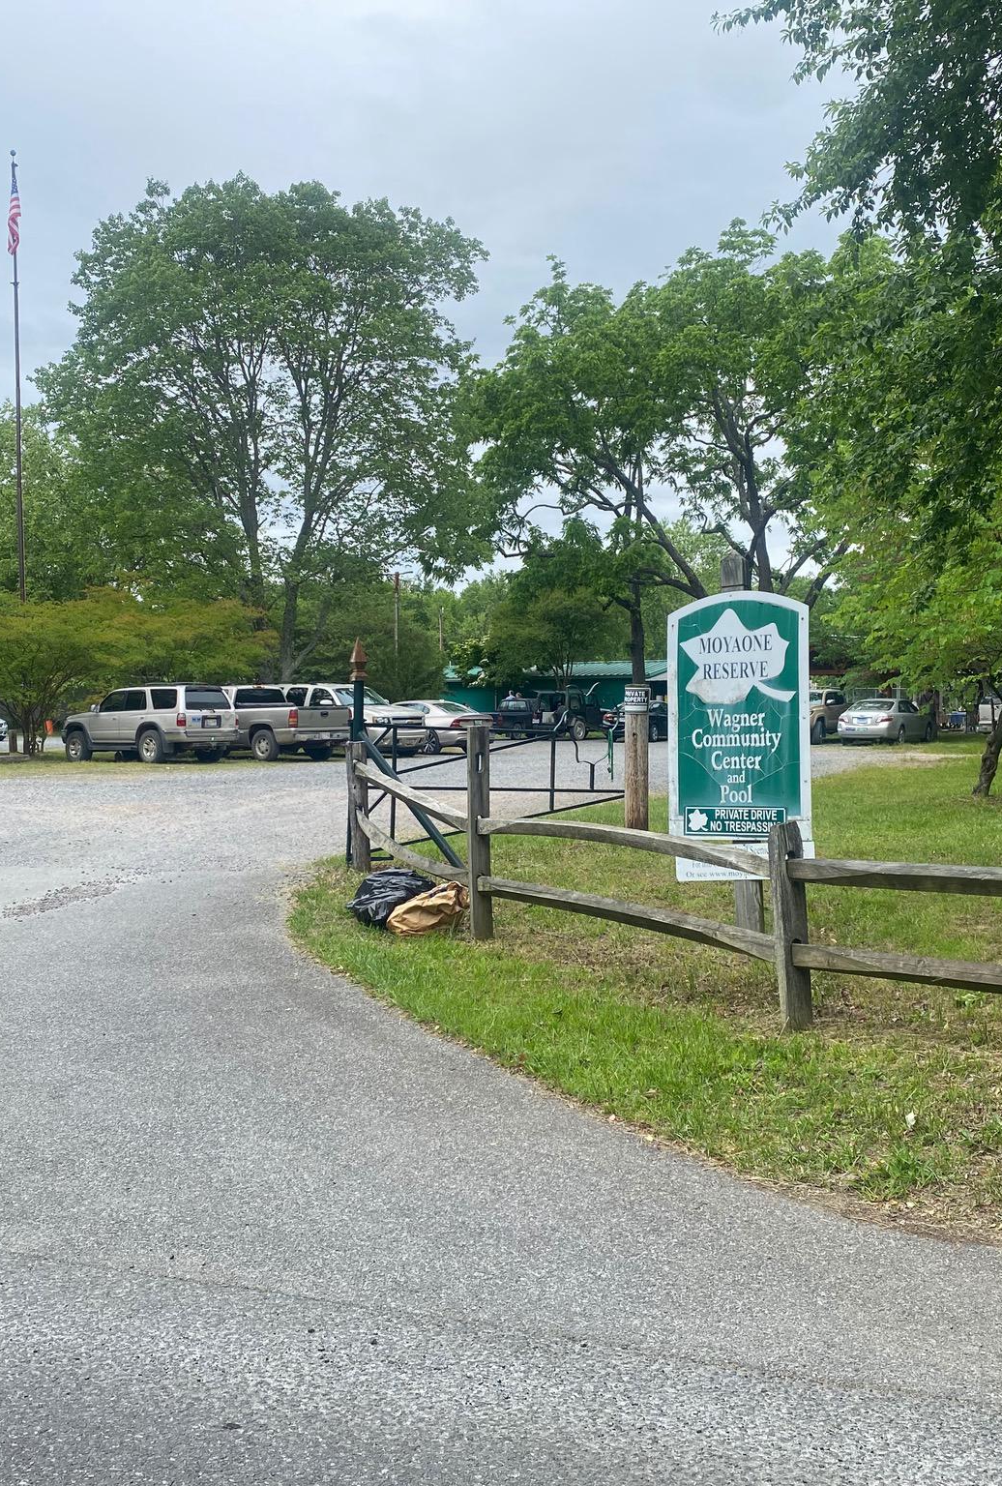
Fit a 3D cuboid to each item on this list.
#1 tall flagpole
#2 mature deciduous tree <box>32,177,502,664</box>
[{"bbox_3d":[-13.159,-7.914,40.743,0.180,16.600,0.180,0,2,0],"label":"tall flagpole"},{"bbox_3d":[-8.537,-10.516,54.676,16.500,20.900,15.500,0,2,0],"label":"mature deciduous tree"}]

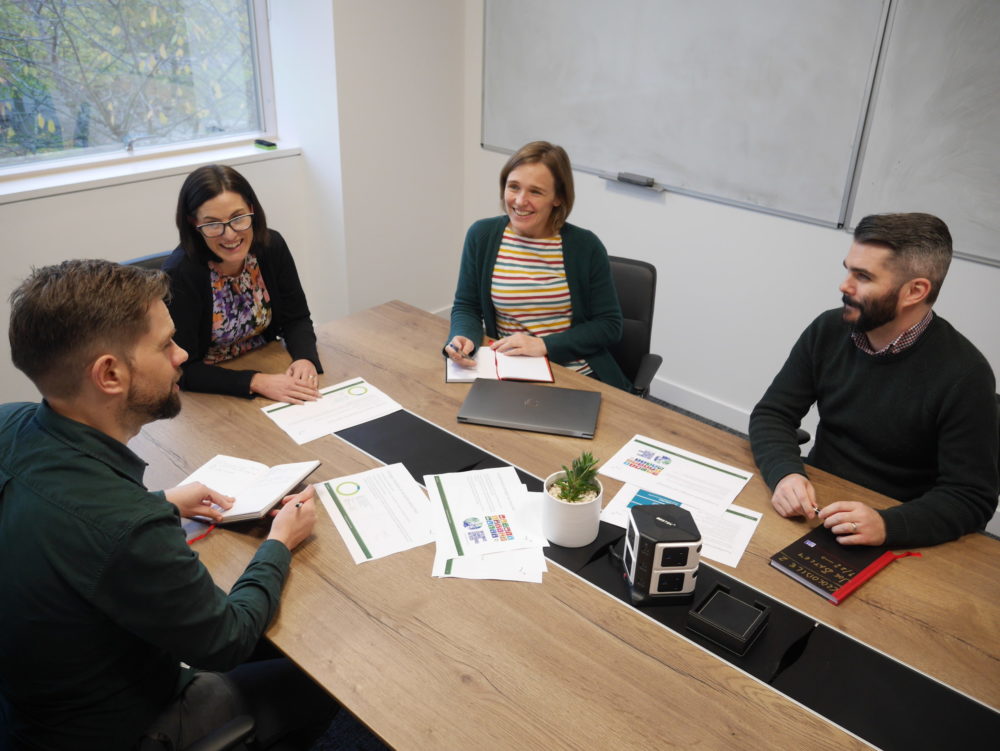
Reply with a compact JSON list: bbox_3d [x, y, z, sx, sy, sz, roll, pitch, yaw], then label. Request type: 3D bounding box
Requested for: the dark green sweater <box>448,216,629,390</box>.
[{"bbox_3d":[0.130,-0.164,2.483,0.520,0.600,0.470,11,28,18],"label":"dark green sweater"}]

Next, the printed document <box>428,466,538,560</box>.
[{"bbox_3d":[-0.034,0.284,1.730,0.210,0.003,0.297,-5,27,-13],"label":"printed document"}]

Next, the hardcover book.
[{"bbox_3d":[0.663,0.365,1.606,0.215,0.015,0.148,-18,33,-34],"label":"hardcover book"}]

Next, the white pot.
[{"bbox_3d":[0.148,0.273,1.650,0.117,0.108,0.117,2,27,-1],"label":"white pot"}]

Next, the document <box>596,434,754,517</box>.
[{"bbox_3d":[0.408,0.226,1.879,0.297,0.003,0.210,18,31,29],"label":"document"}]

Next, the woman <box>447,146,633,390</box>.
[{"bbox_3d":[0.120,-0.027,2.522,0.500,1.300,0.700,9,28,13],"label":"woman"}]

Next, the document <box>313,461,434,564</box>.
[{"bbox_3d":[-0.250,0.283,1.718,0.210,0.003,0.297,-12,30,-25],"label":"document"}]

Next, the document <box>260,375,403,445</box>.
[{"bbox_3d":[-0.434,0.085,2.100,0.297,0.003,0.210,-19,34,-36],"label":"document"}]

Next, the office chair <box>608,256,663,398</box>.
[{"bbox_3d":[0.178,0.100,2.690,0.630,0.950,0.640,12,28,19],"label":"office chair"}]

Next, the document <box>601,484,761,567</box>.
[{"bbox_3d":[0.386,0.300,1.729,0.297,0.003,0.210,16,30,26],"label":"document"}]

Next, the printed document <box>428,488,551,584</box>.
[{"bbox_3d":[-0.015,0.319,1.664,0.210,0.004,0.297,3,27,2],"label":"printed document"}]

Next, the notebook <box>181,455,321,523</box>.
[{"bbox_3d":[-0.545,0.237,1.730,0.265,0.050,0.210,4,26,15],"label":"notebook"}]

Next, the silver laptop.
[{"bbox_3d":[0.084,0.084,2.119,0.343,0.019,0.226,6,27,9],"label":"silver laptop"}]

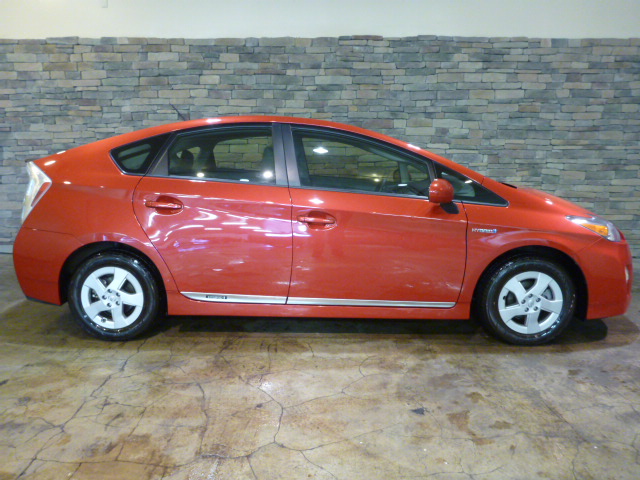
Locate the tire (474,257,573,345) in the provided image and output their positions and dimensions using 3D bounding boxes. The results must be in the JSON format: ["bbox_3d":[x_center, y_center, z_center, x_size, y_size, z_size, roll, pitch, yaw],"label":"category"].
[{"bbox_3d":[1.352,0.389,3.400,0.625,0.625,0.205,0,9,1],"label":"tire"}]

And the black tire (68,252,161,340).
[{"bbox_3d":[-1.347,0.363,3.457,0.625,0.625,0.205,0,9,1],"label":"black tire"}]

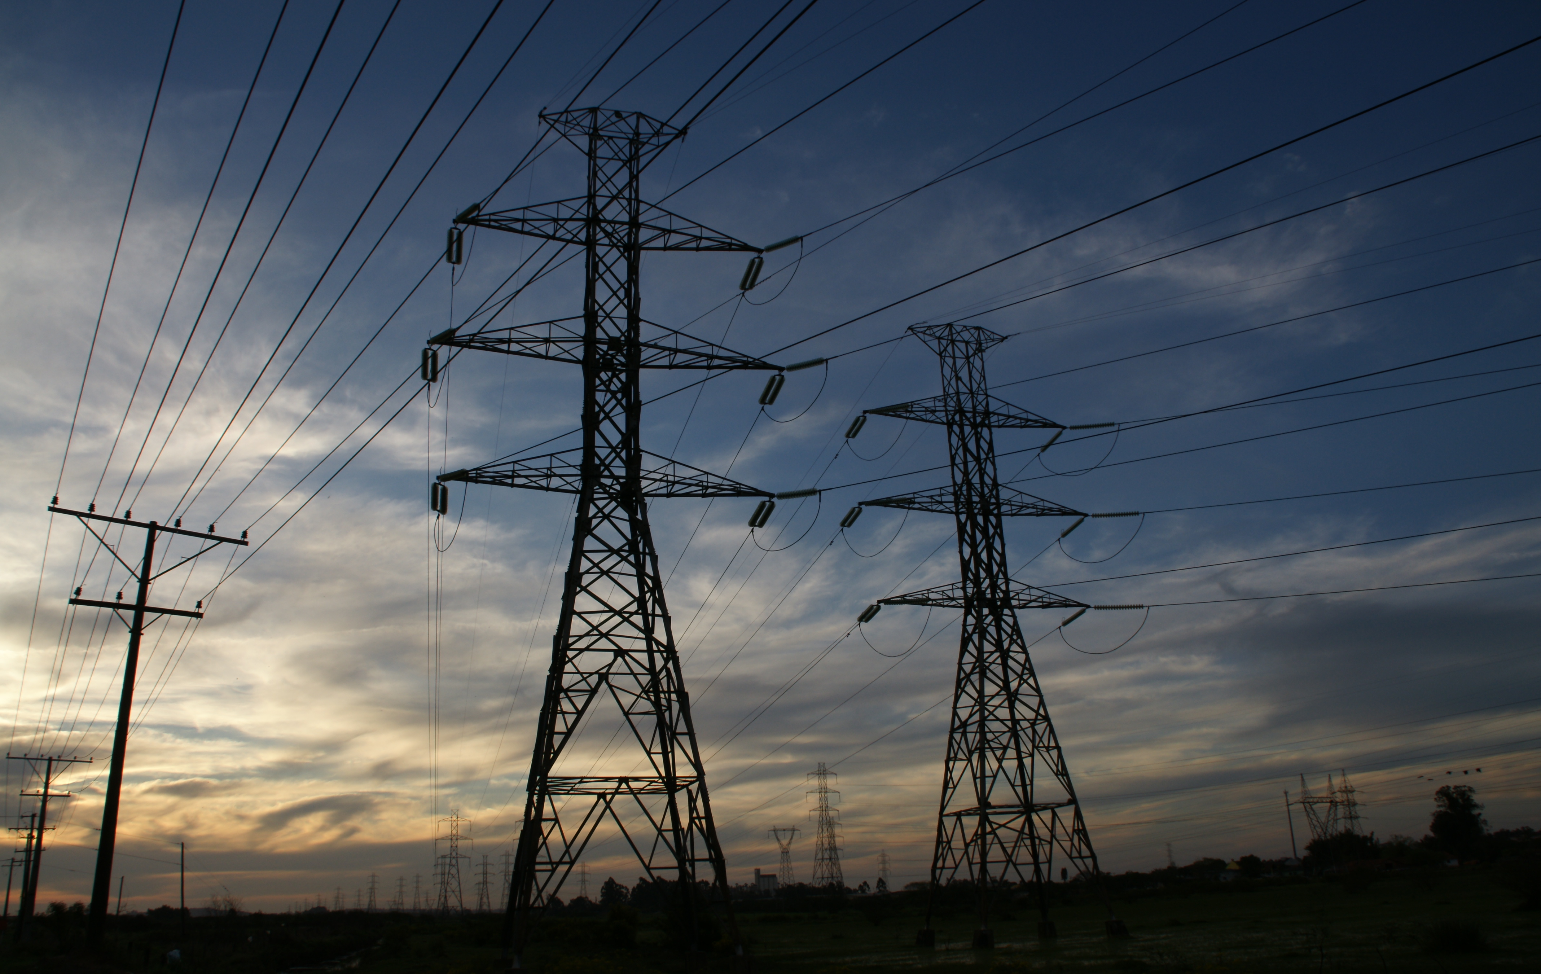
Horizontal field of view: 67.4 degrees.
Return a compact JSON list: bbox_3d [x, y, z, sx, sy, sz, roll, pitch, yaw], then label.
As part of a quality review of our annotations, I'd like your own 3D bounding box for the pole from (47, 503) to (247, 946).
[{"bbox_3d":[-12.682,4.553,22.677,3.980,8.269,0.380,14,-25,-39],"label":"pole"}]

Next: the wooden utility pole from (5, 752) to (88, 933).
[{"bbox_3d":[-37.213,18.191,58.695,3.950,8.860,0.400,14,-25,-39],"label":"wooden utility pole"}]

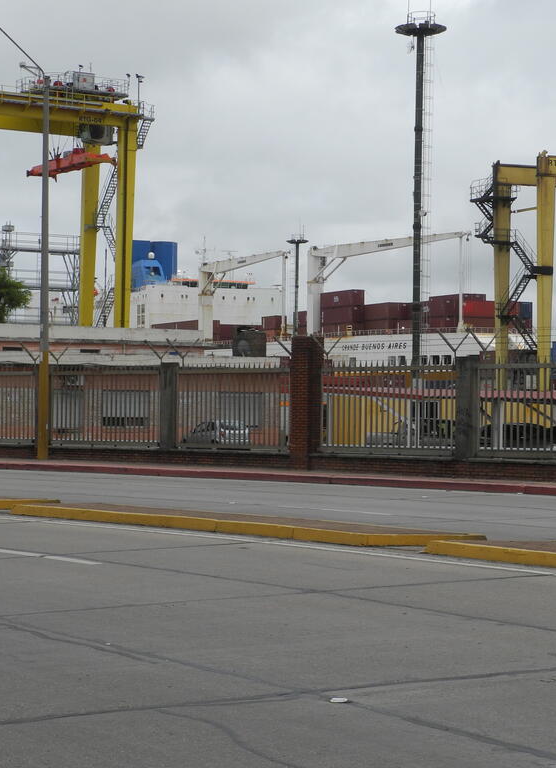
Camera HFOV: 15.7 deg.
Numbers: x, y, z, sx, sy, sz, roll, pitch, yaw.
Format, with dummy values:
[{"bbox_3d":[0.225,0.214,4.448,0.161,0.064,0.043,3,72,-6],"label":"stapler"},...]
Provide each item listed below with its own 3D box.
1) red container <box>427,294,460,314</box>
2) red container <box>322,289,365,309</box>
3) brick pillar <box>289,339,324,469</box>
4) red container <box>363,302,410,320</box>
[{"bbox_3d":[31.051,-14.358,361.059,2.440,2.800,12.190,1,-1,-23],"label":"red container"},{"bbox_3d":[11.804,-14.995,356.060,2.440,2.750,12.190,1,-1,-23],"label":"red container"},{"bbox_3d":[0.716,0.477,48.861,0.560,3.220,0.530,0,-1,44],"label":"brick pillar"},{"bbox_3d":[17.901,-12.552,353.059,2.440,2.800,12.190,1,-1,-23],"label":"red container"}]

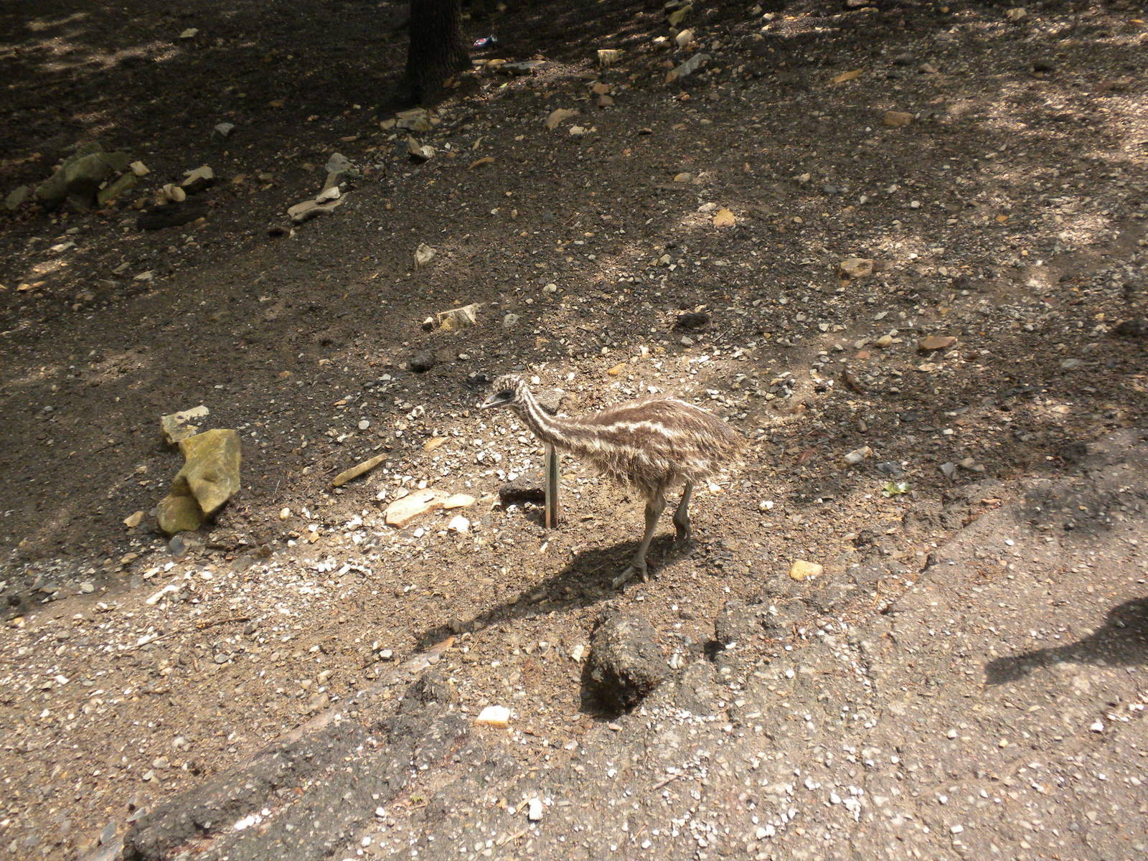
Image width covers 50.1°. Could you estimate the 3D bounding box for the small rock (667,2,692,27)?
[{"bbox_3d":[0.531,-2.096,6.187,0.091,0.109,0.131,-16,34,-26],"label":"small rock"}]

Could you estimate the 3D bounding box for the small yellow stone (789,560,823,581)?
[{"bbox_3d":[0.458,0.277,2.426,0.066,0.026,0.043,5,31,9],"label":"small yellow stone"}]

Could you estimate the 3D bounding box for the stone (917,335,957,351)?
[{"bbox_3d":[0.966,-0.231,3.257,0.091,0.019,0.046,-5,32,-9],"label":"stone"}]

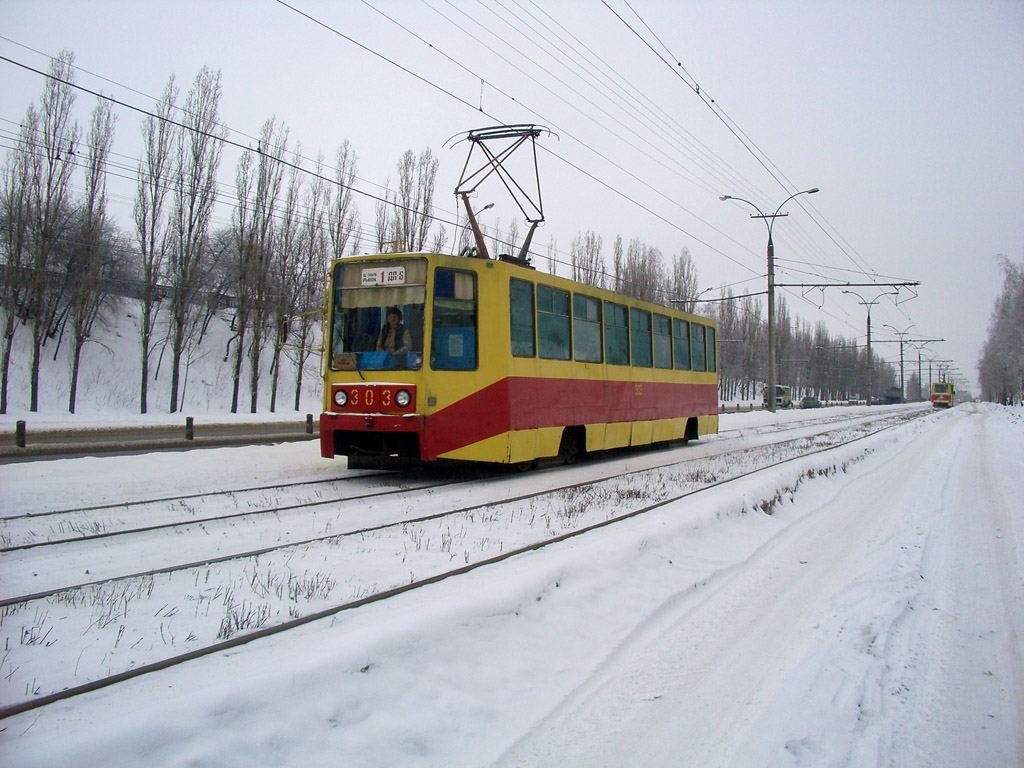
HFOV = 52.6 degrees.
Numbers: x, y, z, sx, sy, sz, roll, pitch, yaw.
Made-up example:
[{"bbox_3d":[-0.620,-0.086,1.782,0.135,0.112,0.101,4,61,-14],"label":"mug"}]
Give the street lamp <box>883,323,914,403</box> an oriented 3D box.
[{"bbox_3d":[56.960,-2.892,152.000,4.600,11.700,0.500,0,-1,24],"label":"street lamp"}]

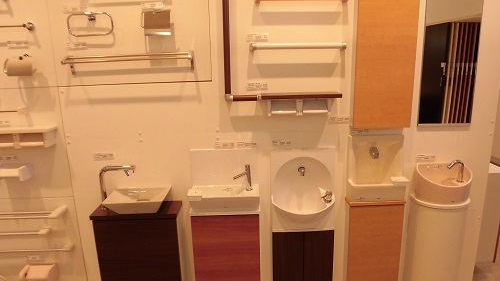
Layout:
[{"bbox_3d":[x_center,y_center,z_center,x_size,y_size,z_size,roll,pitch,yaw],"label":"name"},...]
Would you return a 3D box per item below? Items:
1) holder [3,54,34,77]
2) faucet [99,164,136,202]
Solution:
[{"bbox_3d":[-1.159,-0.381,1.768,0.143,0.108,0.118,-2,13,-1],"label":"holder"},{"bbox_3d":[-0.727,0.256,1.927,0.212,0.253,0.049,-2,13,-1],"label":"faucet"}]

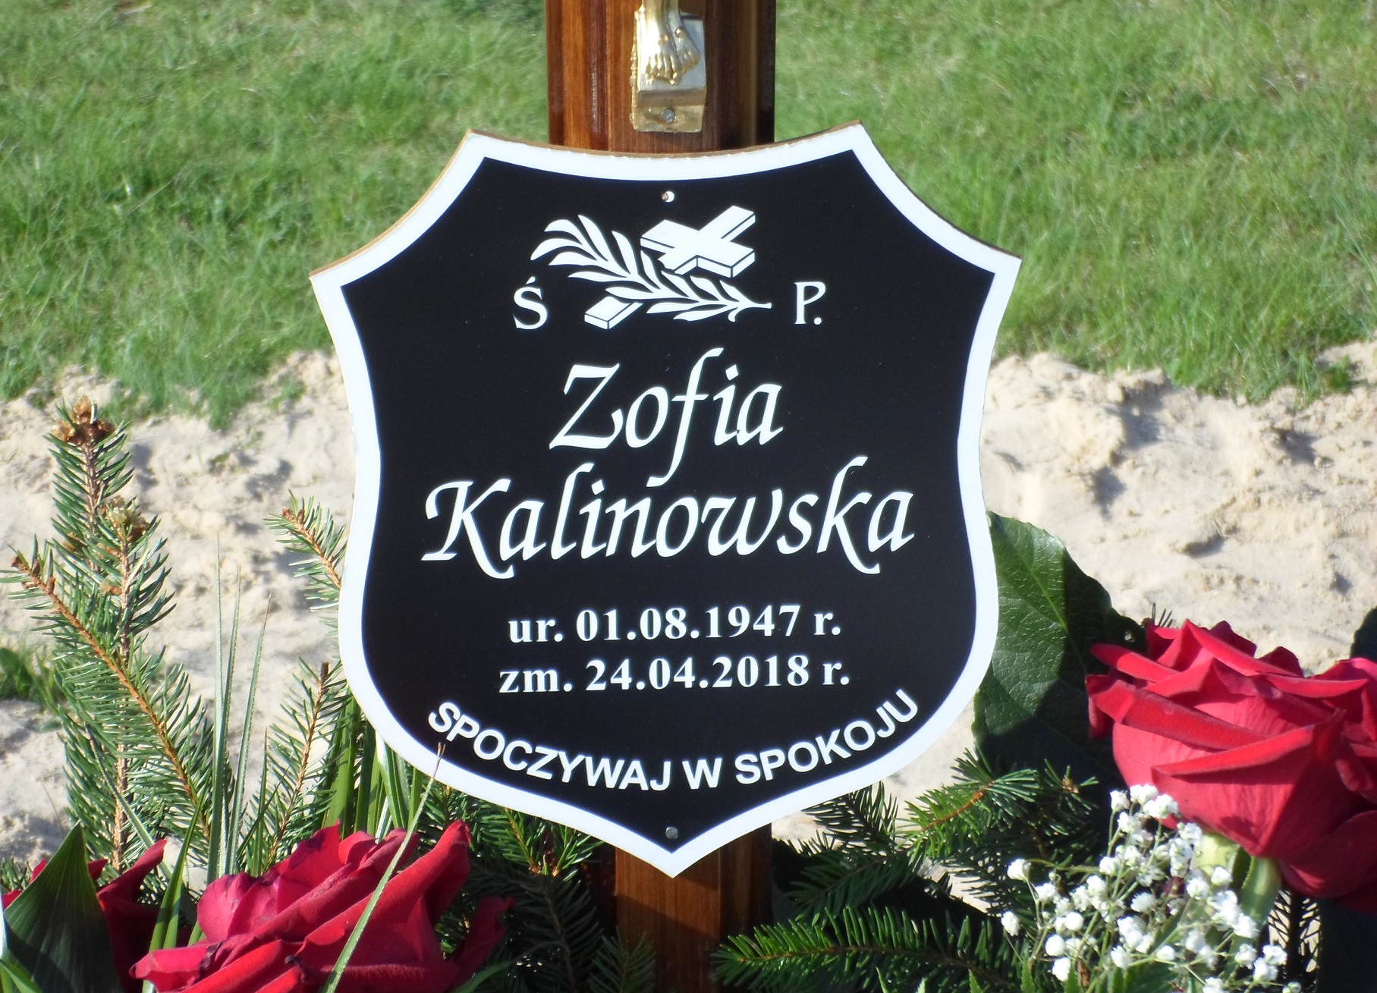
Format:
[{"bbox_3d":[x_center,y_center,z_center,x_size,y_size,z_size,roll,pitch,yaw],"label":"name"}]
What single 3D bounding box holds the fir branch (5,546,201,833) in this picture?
[{"bbox_3d":[-0.202,0.069,1.730,0.042,0.118,0.035,-35,20,0],"label":"fir branch"}]

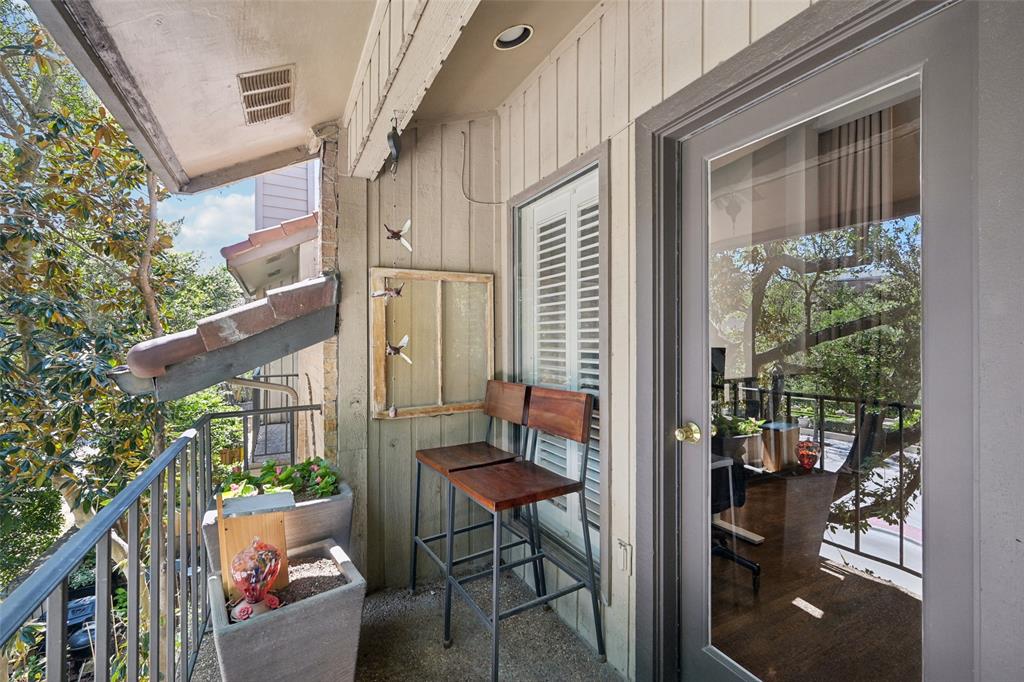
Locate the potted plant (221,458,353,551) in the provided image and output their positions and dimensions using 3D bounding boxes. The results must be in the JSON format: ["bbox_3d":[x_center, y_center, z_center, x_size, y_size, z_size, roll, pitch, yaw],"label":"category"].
[{"bbox_3d":[-0.913,0.915,1.698,0.465,0.810,0.449,0,0,-28],"label":"potted plant"}]

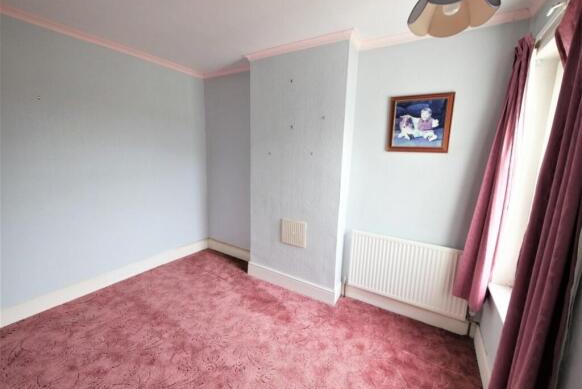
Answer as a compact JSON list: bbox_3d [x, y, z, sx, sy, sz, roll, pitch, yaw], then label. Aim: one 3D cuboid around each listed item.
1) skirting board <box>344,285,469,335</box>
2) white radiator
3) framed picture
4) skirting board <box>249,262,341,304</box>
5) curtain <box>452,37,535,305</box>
[{"bbox_3d":[1.052,1.091,2.291,1.123,0.147,0.020,8,11,31],"label":"skirting board"},{"bbox_3d":[1.049,0.691,2.184,0.996,0.579,0.095,8,11,31],"label":"white radiator"},{"bbox_3d":[1.087,-0.601,2.016,0.476,0.470,0.026,8,11,31],"label":"framed picture"},{"bbox_3d":[-0.042,0.994,2.681,1.160,0.158,0.020,8,11,31],"label":"skirting board"},{"bbox_3d":[1.390,-0.098,1.630,0.210,1.810,0.270,8,11,31],"label":"curtain"}]

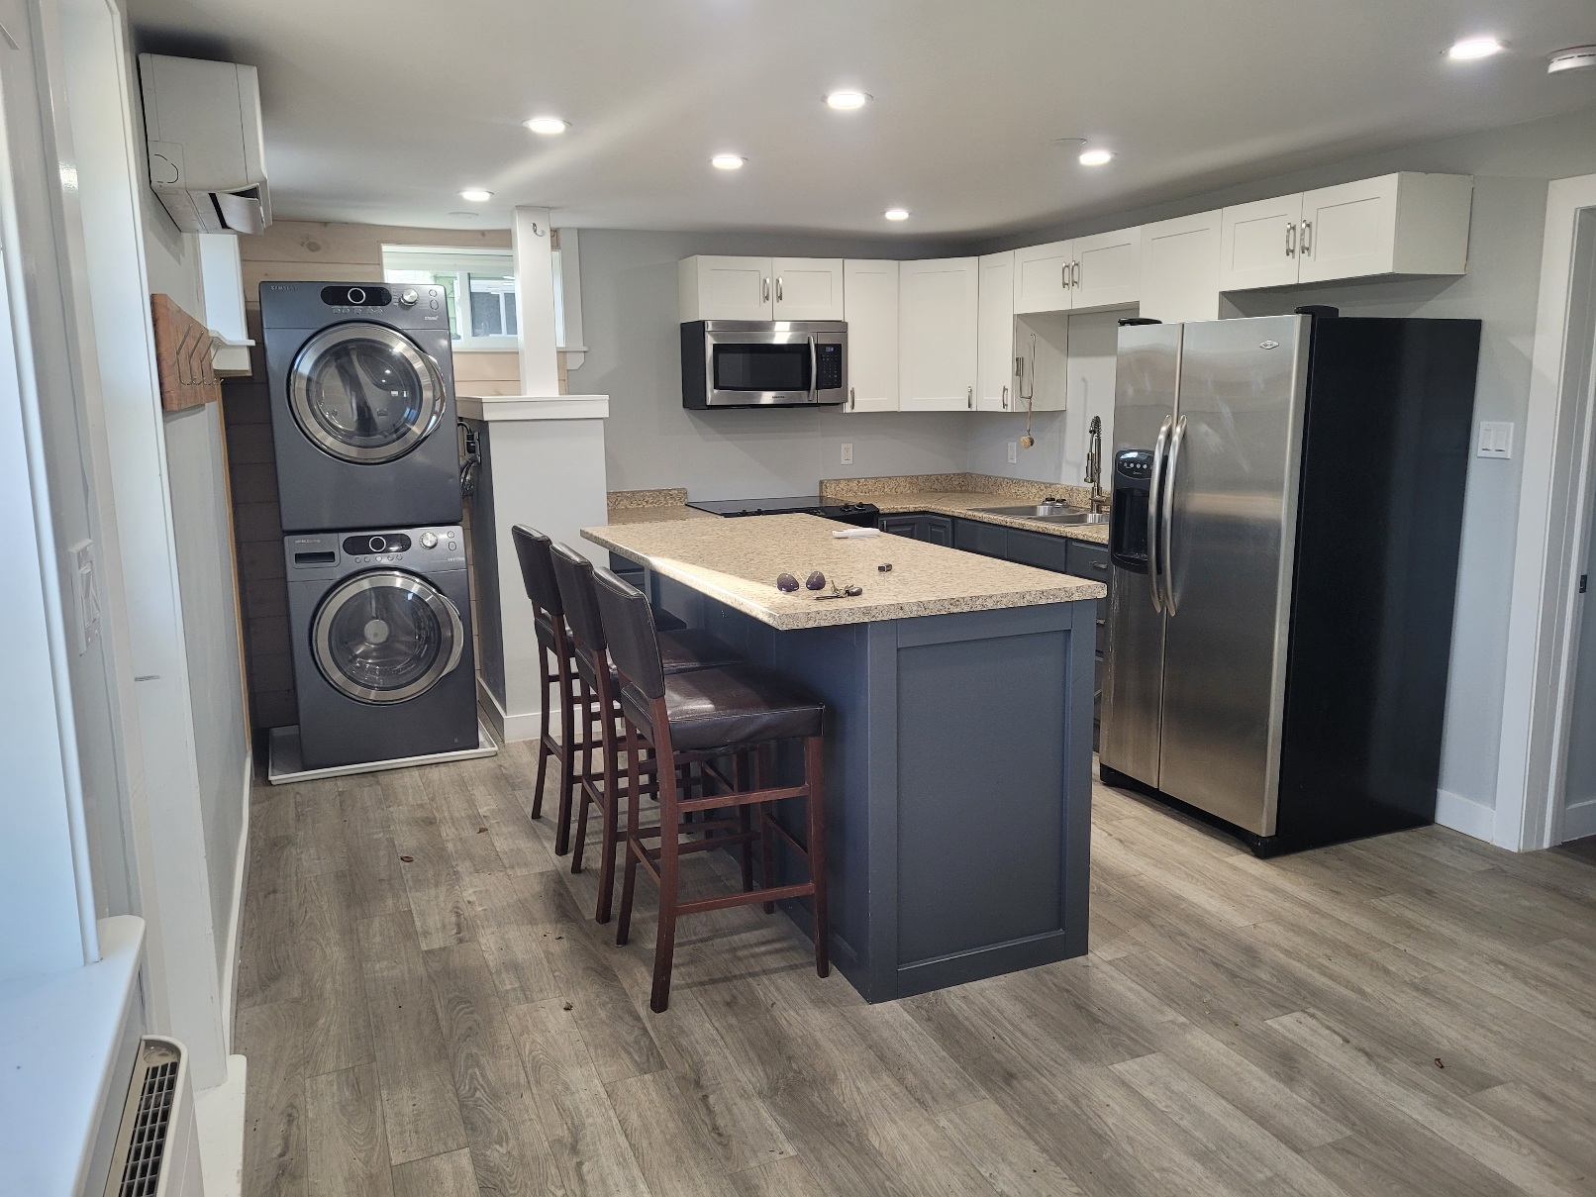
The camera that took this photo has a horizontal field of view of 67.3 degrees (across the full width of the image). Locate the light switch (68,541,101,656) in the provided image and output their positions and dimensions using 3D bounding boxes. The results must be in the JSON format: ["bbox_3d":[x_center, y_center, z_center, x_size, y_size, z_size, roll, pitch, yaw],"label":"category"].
[{"bbox_3d":[-0.828,-0.003,1.390,0.014,0.116,0.114,-5,11,-23],"label":"light switch"}]

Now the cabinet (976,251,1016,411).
[{"bbox_3d":[1.127,-1.325,6.009,0.326,0.764,0.322,-5,11,-22],"label":"cabinet"}]

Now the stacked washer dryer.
[{"bbox_3d":[-1.810,-0.321,5.087,0.688,1.922,0.750,-5,11,-22],"label":"stacked washer dryer"}]

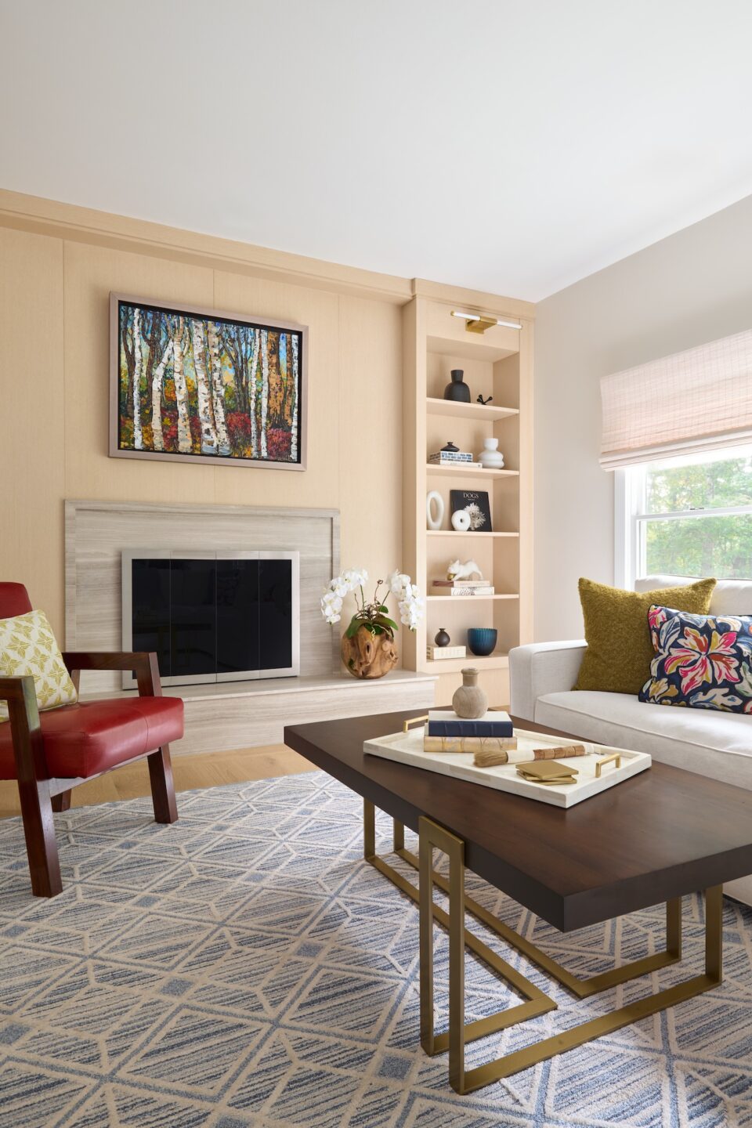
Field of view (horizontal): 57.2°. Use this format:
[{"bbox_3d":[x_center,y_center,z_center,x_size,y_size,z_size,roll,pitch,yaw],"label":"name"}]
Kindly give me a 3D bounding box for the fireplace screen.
[{"bbox_3d":[-0.899,0.301,3.877,0.995,0.741,0.048,0,0,-27],"label":"fireplace screen"}]

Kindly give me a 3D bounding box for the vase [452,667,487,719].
[{"bbox_3d":[0.244,0.336,1.799,0.091,0.125,0.091,0,0,0],"label":"vase"}]

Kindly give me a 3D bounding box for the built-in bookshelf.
[{"bbox_3d":[0.595,-0.393,4.637,0.936,2.683,0.325,0,0,-27],"label":"built-in bookshelf"}]

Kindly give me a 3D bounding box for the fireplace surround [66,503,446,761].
[{"bbox_3d":[-0.656,0.310,3.793,2.072,1.278,0.458,0,0,-27],"label":"fireplace surround"}]

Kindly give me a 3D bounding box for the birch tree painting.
[{"bbox_3d":[-0.913,-0.991,3.889,1.107,0.866,0.048,0,0,-27],"label":"birch tree painting"}]

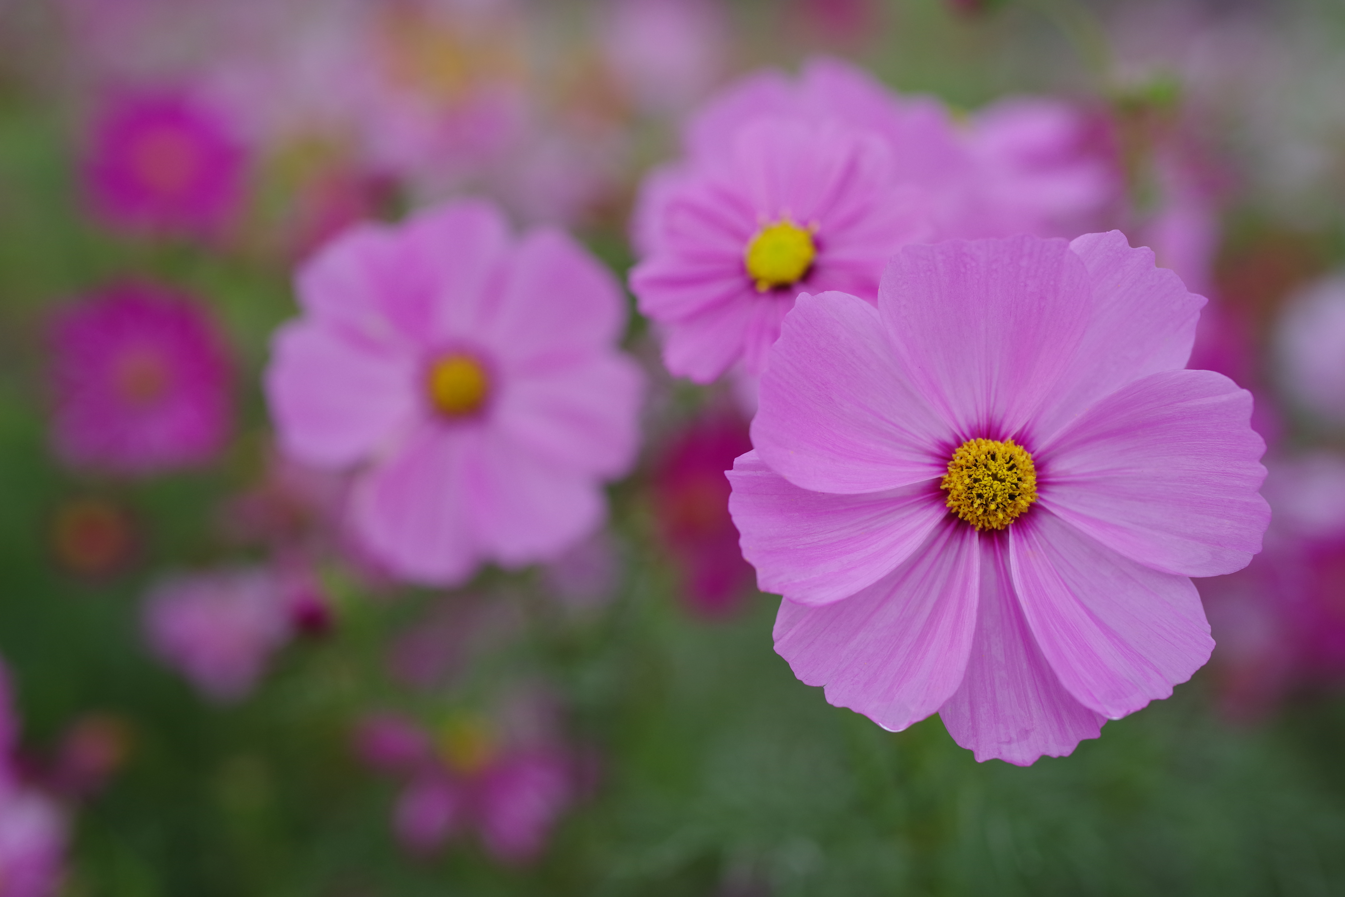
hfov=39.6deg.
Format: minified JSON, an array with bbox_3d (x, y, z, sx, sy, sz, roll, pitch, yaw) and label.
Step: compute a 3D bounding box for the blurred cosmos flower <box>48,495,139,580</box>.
[{"bbox_3d":[-0.245,0.038,0.790,0.034,0.034,0.023,-2,-6,-8],"label":"blurred cosmos flower"}]

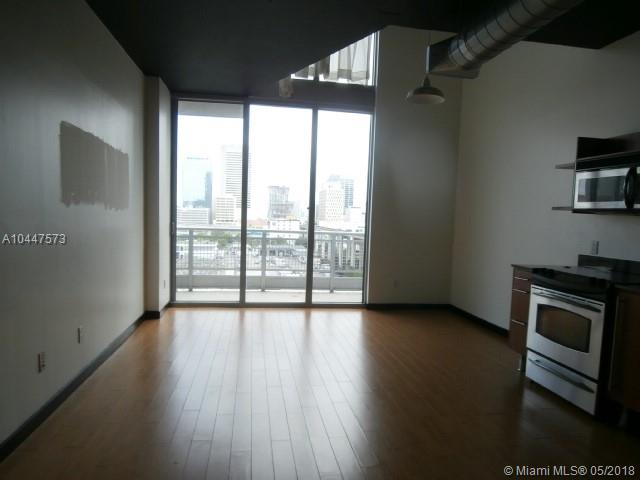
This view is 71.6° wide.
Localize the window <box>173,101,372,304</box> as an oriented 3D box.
[{"bbox_3d":[-0.639,-0.425,6.048,2.652,2.725,0.100,1,3,-9],"label":"window"}]

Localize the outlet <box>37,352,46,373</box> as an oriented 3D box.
[{"bbox_3d":[-1.700,0.751,2.720,0.012,0.118,0.075,1,3,-9],"label":"outlet"}]

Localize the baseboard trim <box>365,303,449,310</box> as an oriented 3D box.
[{"bbox_3d":[1.281,0.968,6.406,1.264,0.090,0.017,1,3,-9],"label":"baseboard trim"}]

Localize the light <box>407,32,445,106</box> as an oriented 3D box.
[{"bbox_3d":[1.130,-1.827,4.669,0.420,0.737,0.420,1,3,-9],"label":"light"}]

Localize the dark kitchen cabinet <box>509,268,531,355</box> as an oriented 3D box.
[{"bbox_3d":[2.019,0.645,3.859,0.610,0.740,0.315,1,3,-9],"label":"dark kitchen cabinet"}]

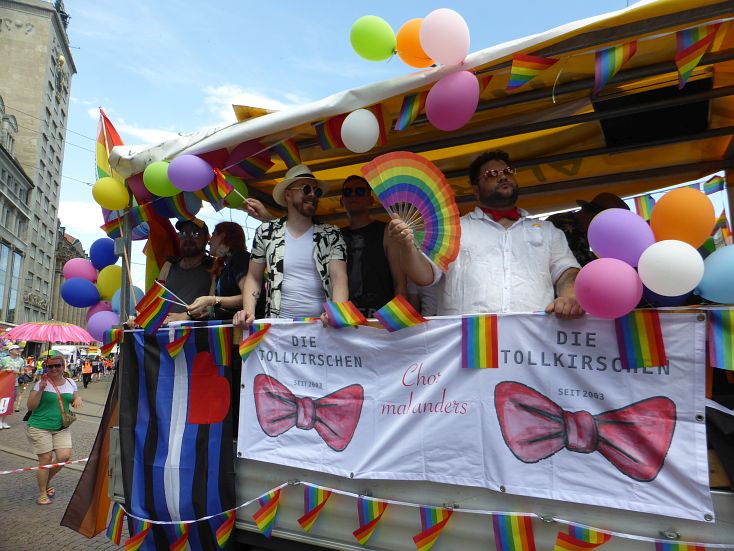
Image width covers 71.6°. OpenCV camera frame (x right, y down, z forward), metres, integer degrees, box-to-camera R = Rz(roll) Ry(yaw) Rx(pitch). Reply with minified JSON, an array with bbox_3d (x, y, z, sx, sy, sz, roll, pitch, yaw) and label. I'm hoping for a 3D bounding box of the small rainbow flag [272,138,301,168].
[{"bbox_3d":[-0.449,-0.675,2.840,0.170,0.200,0.060,-5,-10,30],"label":"small rainbow flag"}]

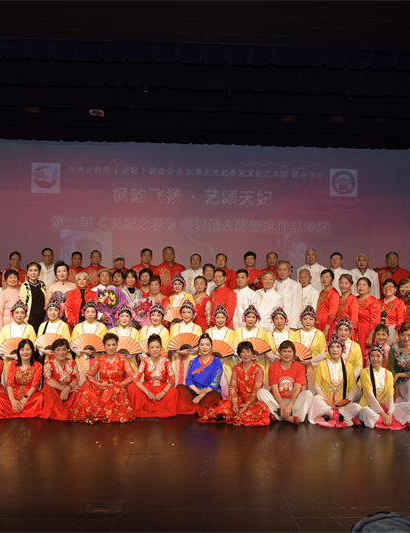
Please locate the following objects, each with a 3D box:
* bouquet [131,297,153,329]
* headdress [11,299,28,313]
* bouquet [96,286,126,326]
[{"bbox_3d":[-0.791,0.599,6.800,0.290,0.380,0.250,1,0,-3],"label":"bouquet"},{"bbox_3d":[-2.307,0.485,6.630,0.200,0.180,0.200,1,0,-13],"label":"headdress"},{"bbox_3d":[-1.232,0.521,6.950,0.390,0.520,0.280,1,0,-8],"label":"bouquet"}]

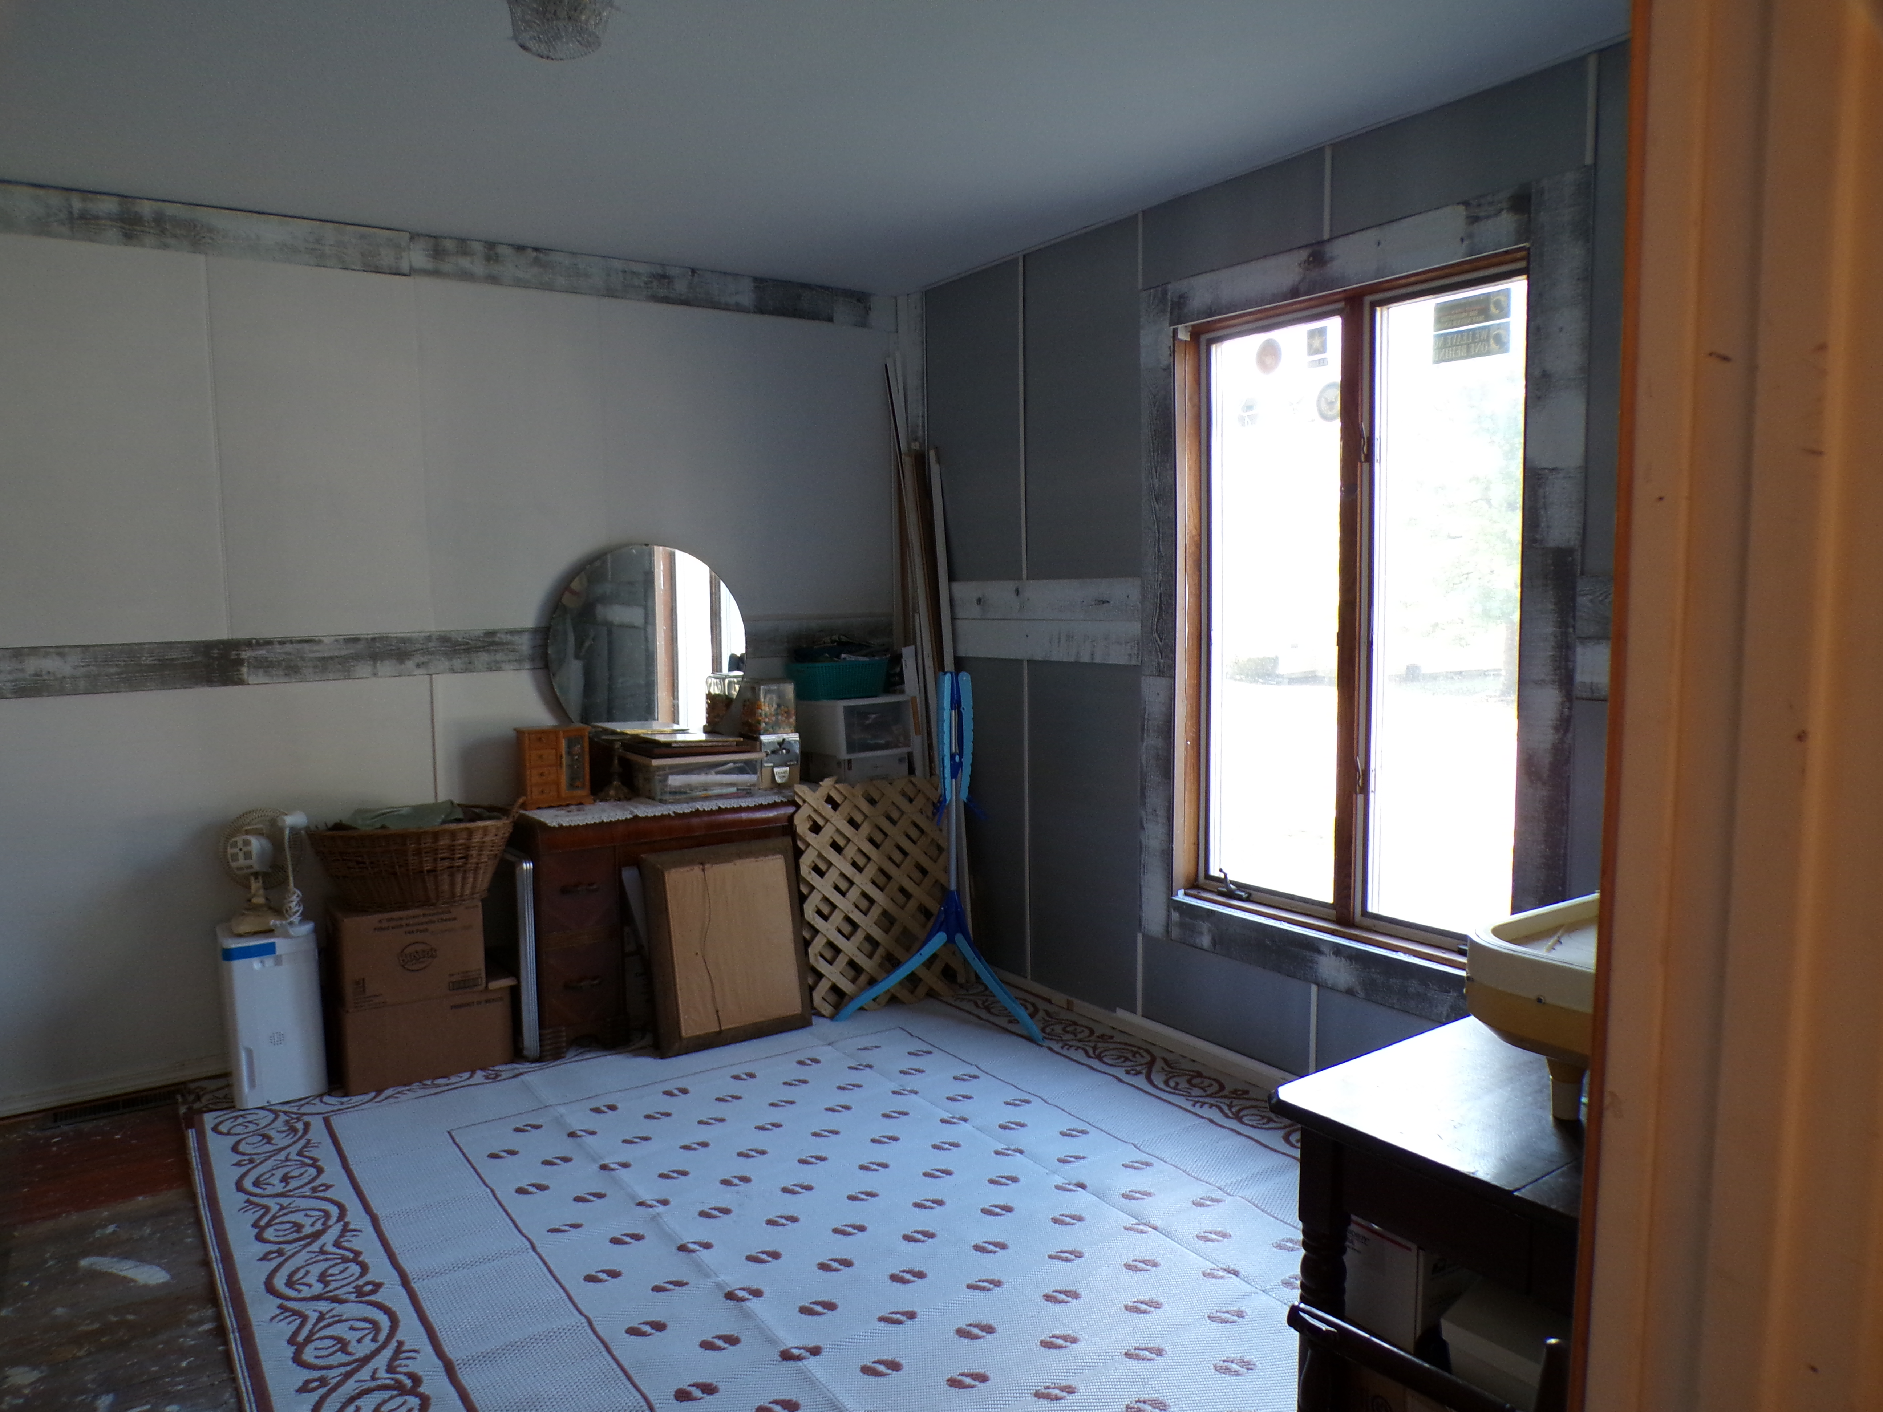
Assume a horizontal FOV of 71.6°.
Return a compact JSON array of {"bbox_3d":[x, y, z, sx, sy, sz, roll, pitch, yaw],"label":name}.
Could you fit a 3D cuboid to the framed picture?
[{"bbox_3d":[-0.674,0.746,4.099,0.500,0.602,0.060,-4,-4,-34],"label":"framed picture"}]

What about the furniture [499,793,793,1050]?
[{"bbox_3d":[-0.895,0.662,4.327,0.999,0.713,0.375,-4,6,-34],"label":"furniture"}]

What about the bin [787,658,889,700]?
[{"bbox_3d":[-0.361,-0.103,4.716,0.313,0.131,0.257,-4,6,-34],"label":"bin"}]

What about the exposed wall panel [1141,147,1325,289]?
[{"bbox_3d":[0.796,-1.340,3.614,0.020,0.211,0.684,-4,6,-34],"label":"exposed wall panel"}]

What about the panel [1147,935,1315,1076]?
[{"bbox_3d":[0.822,0.854,3.814,0.020,0.239,0.674,-4,6,-34],"label":"panel"}]

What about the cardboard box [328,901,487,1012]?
[{"bbox_3d":[-1.573,0.708,3.838,0.366,0.275,0.264,-4,6,-34],"label":"cardboard box"}]

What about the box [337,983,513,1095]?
[{"bbox_3d":[-1.557,0.955,3.890,0.445,0.225,0.299,-4,6,-34],"label":"box"}]

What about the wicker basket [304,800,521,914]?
[{"bbox_3d":[-1.536,0.440,3.811,0.566,0.259,0.327,-4,6,-34],"label":"wicker basket"}]

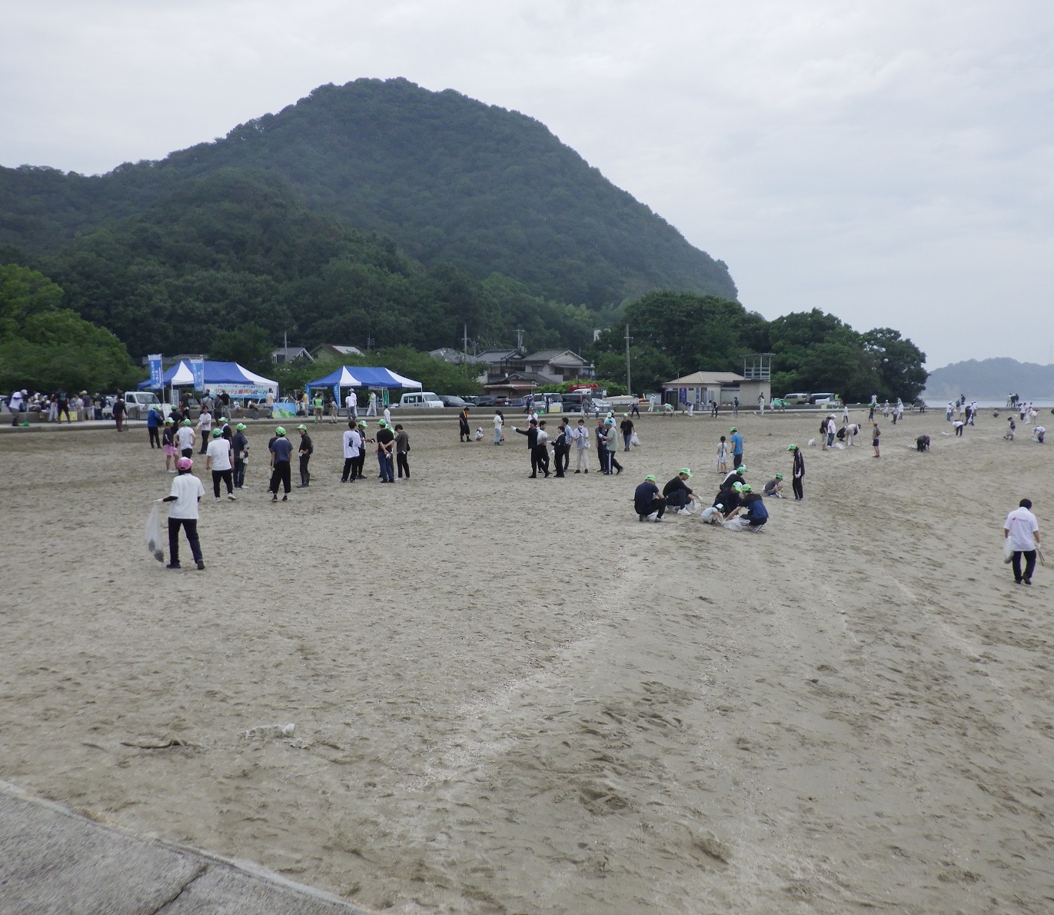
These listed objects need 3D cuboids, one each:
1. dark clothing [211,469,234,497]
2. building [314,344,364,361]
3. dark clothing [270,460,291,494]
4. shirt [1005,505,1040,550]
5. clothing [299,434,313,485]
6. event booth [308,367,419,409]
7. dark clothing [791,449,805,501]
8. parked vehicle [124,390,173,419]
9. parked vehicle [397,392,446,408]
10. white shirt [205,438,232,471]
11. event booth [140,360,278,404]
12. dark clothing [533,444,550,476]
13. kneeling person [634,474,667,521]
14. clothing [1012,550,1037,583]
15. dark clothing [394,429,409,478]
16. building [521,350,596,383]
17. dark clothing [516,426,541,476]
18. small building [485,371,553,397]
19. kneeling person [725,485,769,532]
[{"bbox_3d":[-7.128,0.580,23.100,0.480,0.680,0.360,0,4,6],"label":"dark clothing"},{"bbox_3d":[-21.580,-9.519,112.000,5.600,6.300,6.000,2,4,35],"label":"building"},{"bbox_3d":[-5.674,0.462,22.769,0.450,0.790,0.320,0,3,-7],"label":"dark clothing"},{"bbox_3d":[9.332,1.347,18.600,0.620,0.820,0.360,2,4,27],"label":"shirt"},{"bbox_3d":[-5.880,0.051,26.300,0.310,1.400,0.430,-2,4,-27],"label":"clothing"},{"bbox_3d":[-9.680,-3.917,59.572,3.000,3.150,6.000,3,5,44],"label":"event booth"},{"bbox_3d":[7.529,0.490,27.400,0.270,1.430,0.380,-2,4,-22],"label":"dark clothing"},{"bbox_3d":[-21.396,-2.702,53.837,3.400,1.780,1.480,3,5,40],"label":"parked vehicle"},{"bbox_3d":[-7.594,-3.685,69.706,1.480,1.870,3.400,-3,5,-44],"label":"parked vehicle"},{"bbox_3d":[-7.135,-0.077,22.837,0.570,0.750,0.330,0,3,2],"label":"white shirt"},{"bbox_3d":[-17.860,-3.784,55.706,3.400,3.300,6.800,3,4,39],"label":"event booth"},{"bbox_3d":[0.431,0.070,28.800,0.450,0.950,0.360,-1,4,-15],"label":"dark clothing"},{"bbox_3d":[2.664,0.874,21.300,0.660,0.970,0.540,-2,4,-30],"label":"kneeling person"},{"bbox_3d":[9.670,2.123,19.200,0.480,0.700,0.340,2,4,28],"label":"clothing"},{"bbox_3d":[-3.592,-0.110,28.500,0.450,1.380,0.360,-3,5,-41],"label":"dark clothing"},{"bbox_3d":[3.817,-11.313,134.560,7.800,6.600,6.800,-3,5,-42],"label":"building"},{"bbox_3d":[0.057,-0.213,29.341,0.700,1.520,0.480,1,4,21],"label":"dark clothing"},{"bbox_3d":[-0.647,-6.864,103.000,6.300,4.300,6.300,1,4,23],"label":"small building"},{"bbox_3d":[4.561,1.034,20.399,0.850,0.960,0.580,1,4,22],"label":"kneeling person"}]

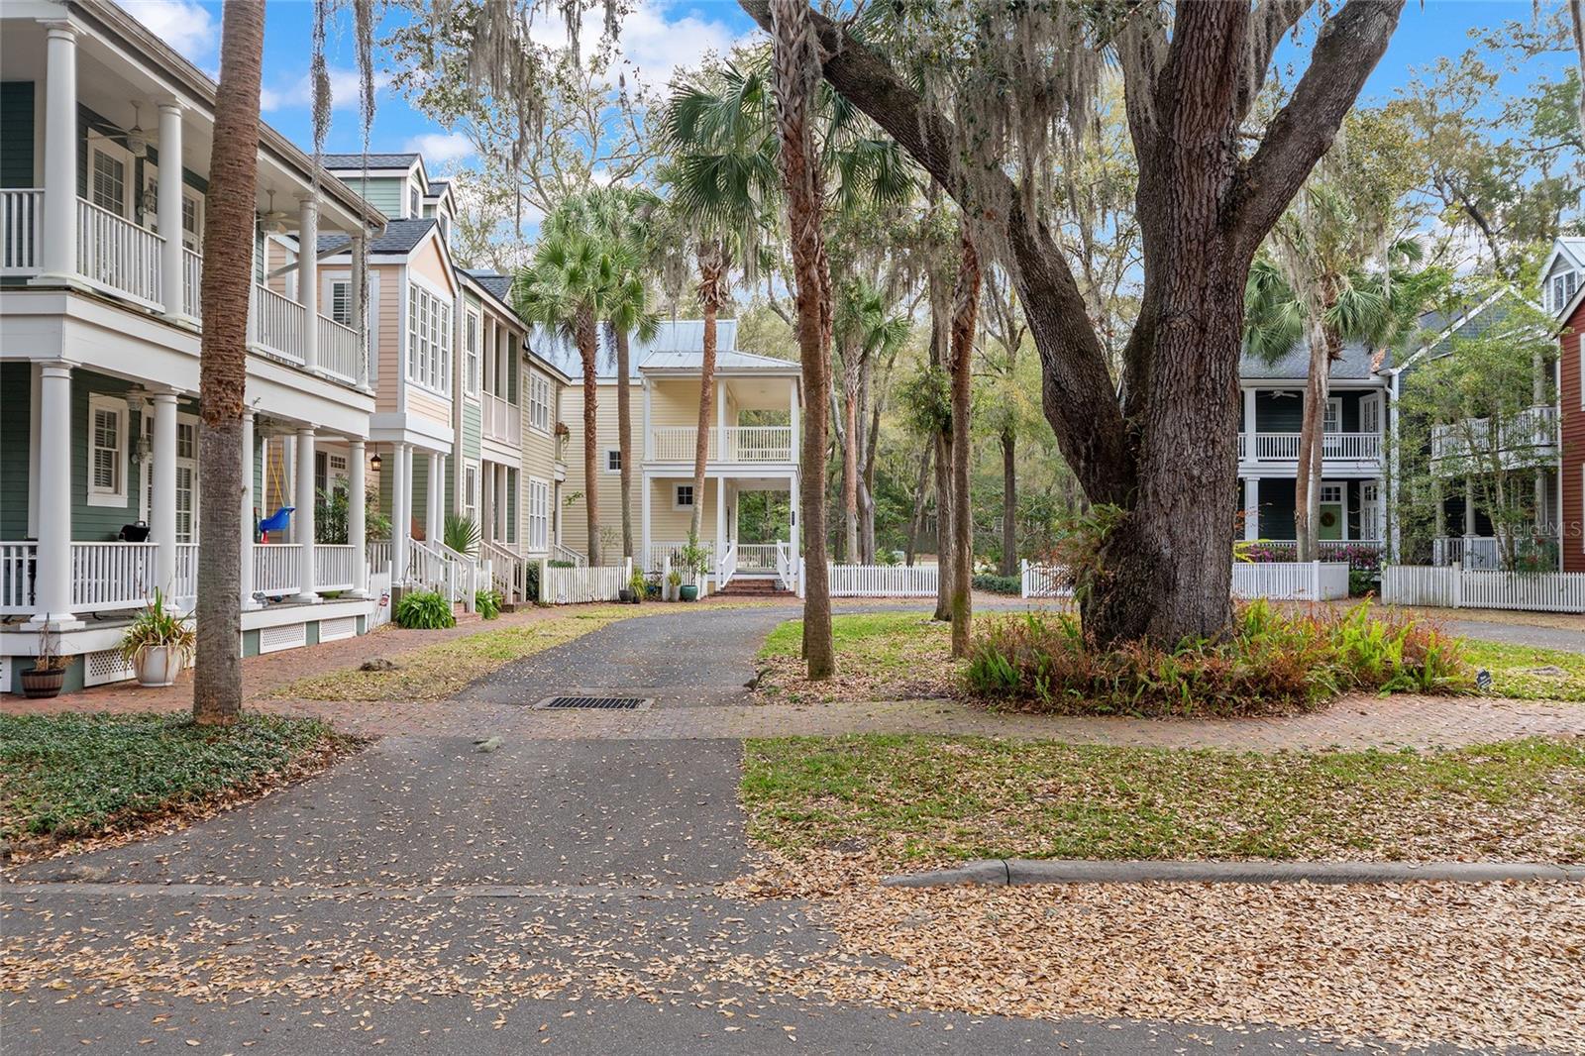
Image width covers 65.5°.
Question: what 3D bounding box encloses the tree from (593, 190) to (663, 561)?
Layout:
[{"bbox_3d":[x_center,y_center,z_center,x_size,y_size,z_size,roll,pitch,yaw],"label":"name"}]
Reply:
[{"bbox_3d":[-5.525,-4.458,41.281,2.900,13.514,2.900,0,-1,0],"label":"tree"}]

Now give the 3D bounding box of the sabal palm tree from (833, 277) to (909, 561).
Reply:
[{"bbox_3d":[2.531,-3.369,45.464,3.600,11.508,3.500,0,-1,0],"label":"sabal palm tree"}]

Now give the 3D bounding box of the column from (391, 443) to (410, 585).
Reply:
[{"bbox_3d":[-7.904,-0.287,24.806,0.270,2.866,0.270,0,-1,0],"label":"column"}]

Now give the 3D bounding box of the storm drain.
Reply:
[{"bbox_3d":[-1.892,1.725,11.886,1.060,0.060,1.030,0,-1,0],"label":"storm drain"}]

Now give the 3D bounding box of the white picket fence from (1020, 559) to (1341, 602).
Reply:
[{"bbox_3d":[12.832,1.653,39.777,10.657,1.234,2.175,0,-1,7],"label":"white picket fence"}]

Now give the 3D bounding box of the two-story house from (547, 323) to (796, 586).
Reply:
[{"bbox_3d":[-4.756,-2.933,47.195,10.200,10.707,10.700,0,-1,0],"label":"two-story house"}]

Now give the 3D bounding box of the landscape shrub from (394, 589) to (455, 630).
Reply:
[{"bbox_3d":[-7.228,1.594,24.187,1.050,0.708,1.150,0,-1,0],"label":"landscape shrub"}]

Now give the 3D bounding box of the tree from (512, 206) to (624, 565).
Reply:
[{"bbox_3d":[-7.167,-4.016,39.821,3.600,12.570,3.500,0,-1,0],"label":"tree"}]

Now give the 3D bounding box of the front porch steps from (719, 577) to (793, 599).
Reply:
[{"bbox_3d":[-1.227,2.019,41.365,2.500,0.566,1.000,0,-1,0],"label":"front porch steps"}]

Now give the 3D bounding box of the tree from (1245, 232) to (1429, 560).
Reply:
[{"bbox_3d":[17.516,-3.629,40.103,5.400,11.807,5.000,0,-1,0],"label":"tree"}]

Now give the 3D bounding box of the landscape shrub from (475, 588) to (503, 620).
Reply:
[{"bbox_3d":[-6.847,1.698,27.666,0.800,0.643,0.800,0,-1,0],"label":"landscape shrub"}]

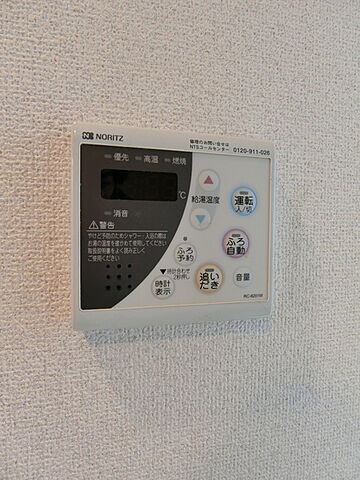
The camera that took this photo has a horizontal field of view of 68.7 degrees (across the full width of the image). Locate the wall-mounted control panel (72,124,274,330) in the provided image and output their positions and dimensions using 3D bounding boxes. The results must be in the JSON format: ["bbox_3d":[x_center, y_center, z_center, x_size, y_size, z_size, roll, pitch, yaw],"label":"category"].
[{"bbox_3d":[-0.001,-0.007,0.173,0.128,0.120,0.019,0,1,-12],"label":"wall-mounted control panel"}]

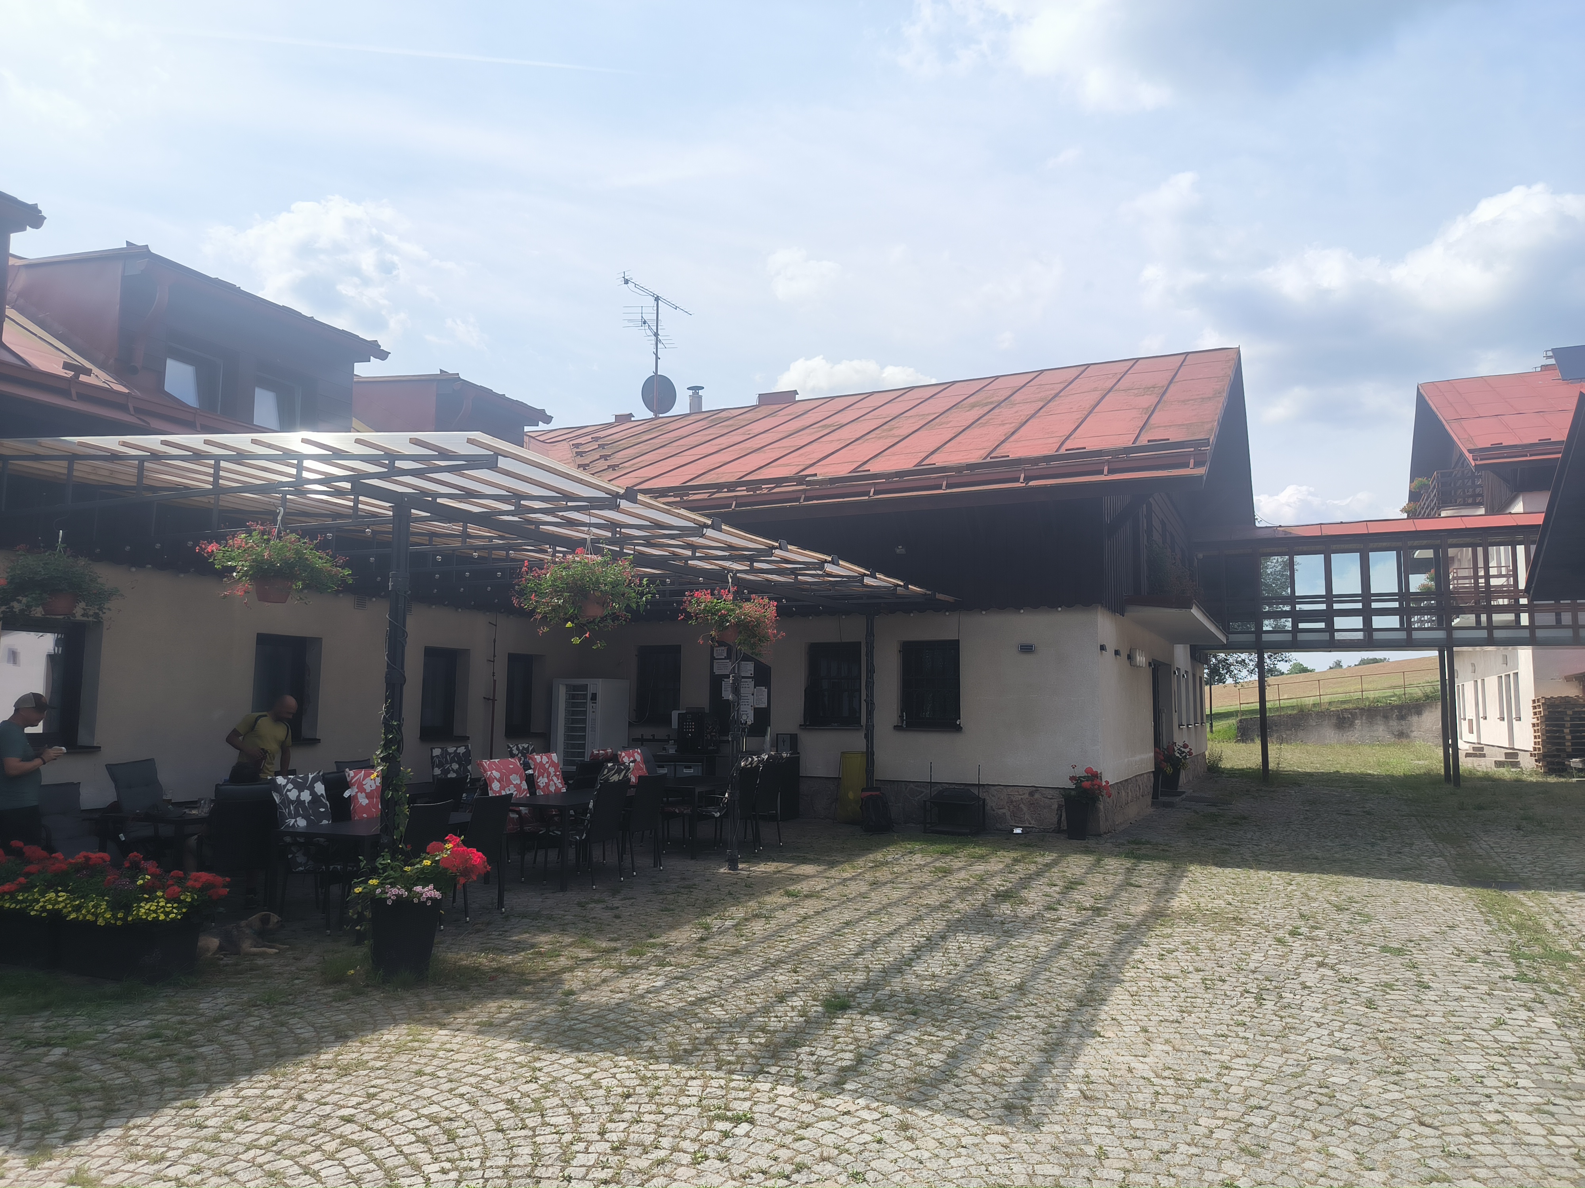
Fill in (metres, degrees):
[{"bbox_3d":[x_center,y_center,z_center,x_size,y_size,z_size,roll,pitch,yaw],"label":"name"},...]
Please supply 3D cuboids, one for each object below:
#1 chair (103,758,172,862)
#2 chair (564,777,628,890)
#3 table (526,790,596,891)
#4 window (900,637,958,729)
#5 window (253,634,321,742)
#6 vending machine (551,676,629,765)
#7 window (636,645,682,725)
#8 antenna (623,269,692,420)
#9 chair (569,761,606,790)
[{"bbox_3d":[-5.524,1.997,9.423,0.750,1.100,0.600,-2,-6,23],"label":"chair"},{"bbox_3d":[-1.885,2.195,10.199,0.660,0.940,0.570,-2,-6,23],"label":"chair"},{"bbox_3d":[-2.058,2.312,10.468,0.880,0.740,1.500,-3,-7,26],"label":"table"},{"bbox_3d":[1.780,1.170,14.300,0.828,1.148,0.140,-2,-7,24],"label":"window"},{"bbox_3d":[-5.729,1.071,12.392,0.180,1.170,0.810,-3,-7,28],"label":"window"},{"bbox_3d":[-2.892,2.172,15.743,0.830,1.870,0.760,-2,-7,24],"label":"vending machine"},{"bbox_3d":[-2.055,1.439,17.278,0.800,1.240,0.140,-2,-6,23],"label":"window"},{"bbox_3d":[-3.257,-5.884,26.474,1.100,3.200,1.900,-2,-6,23],"label":"antenna"},{"bbox_3d":[-2.540,2.365,12.513,0.600,0.930,0.560,-2,-7,24],"label":"chair"}]

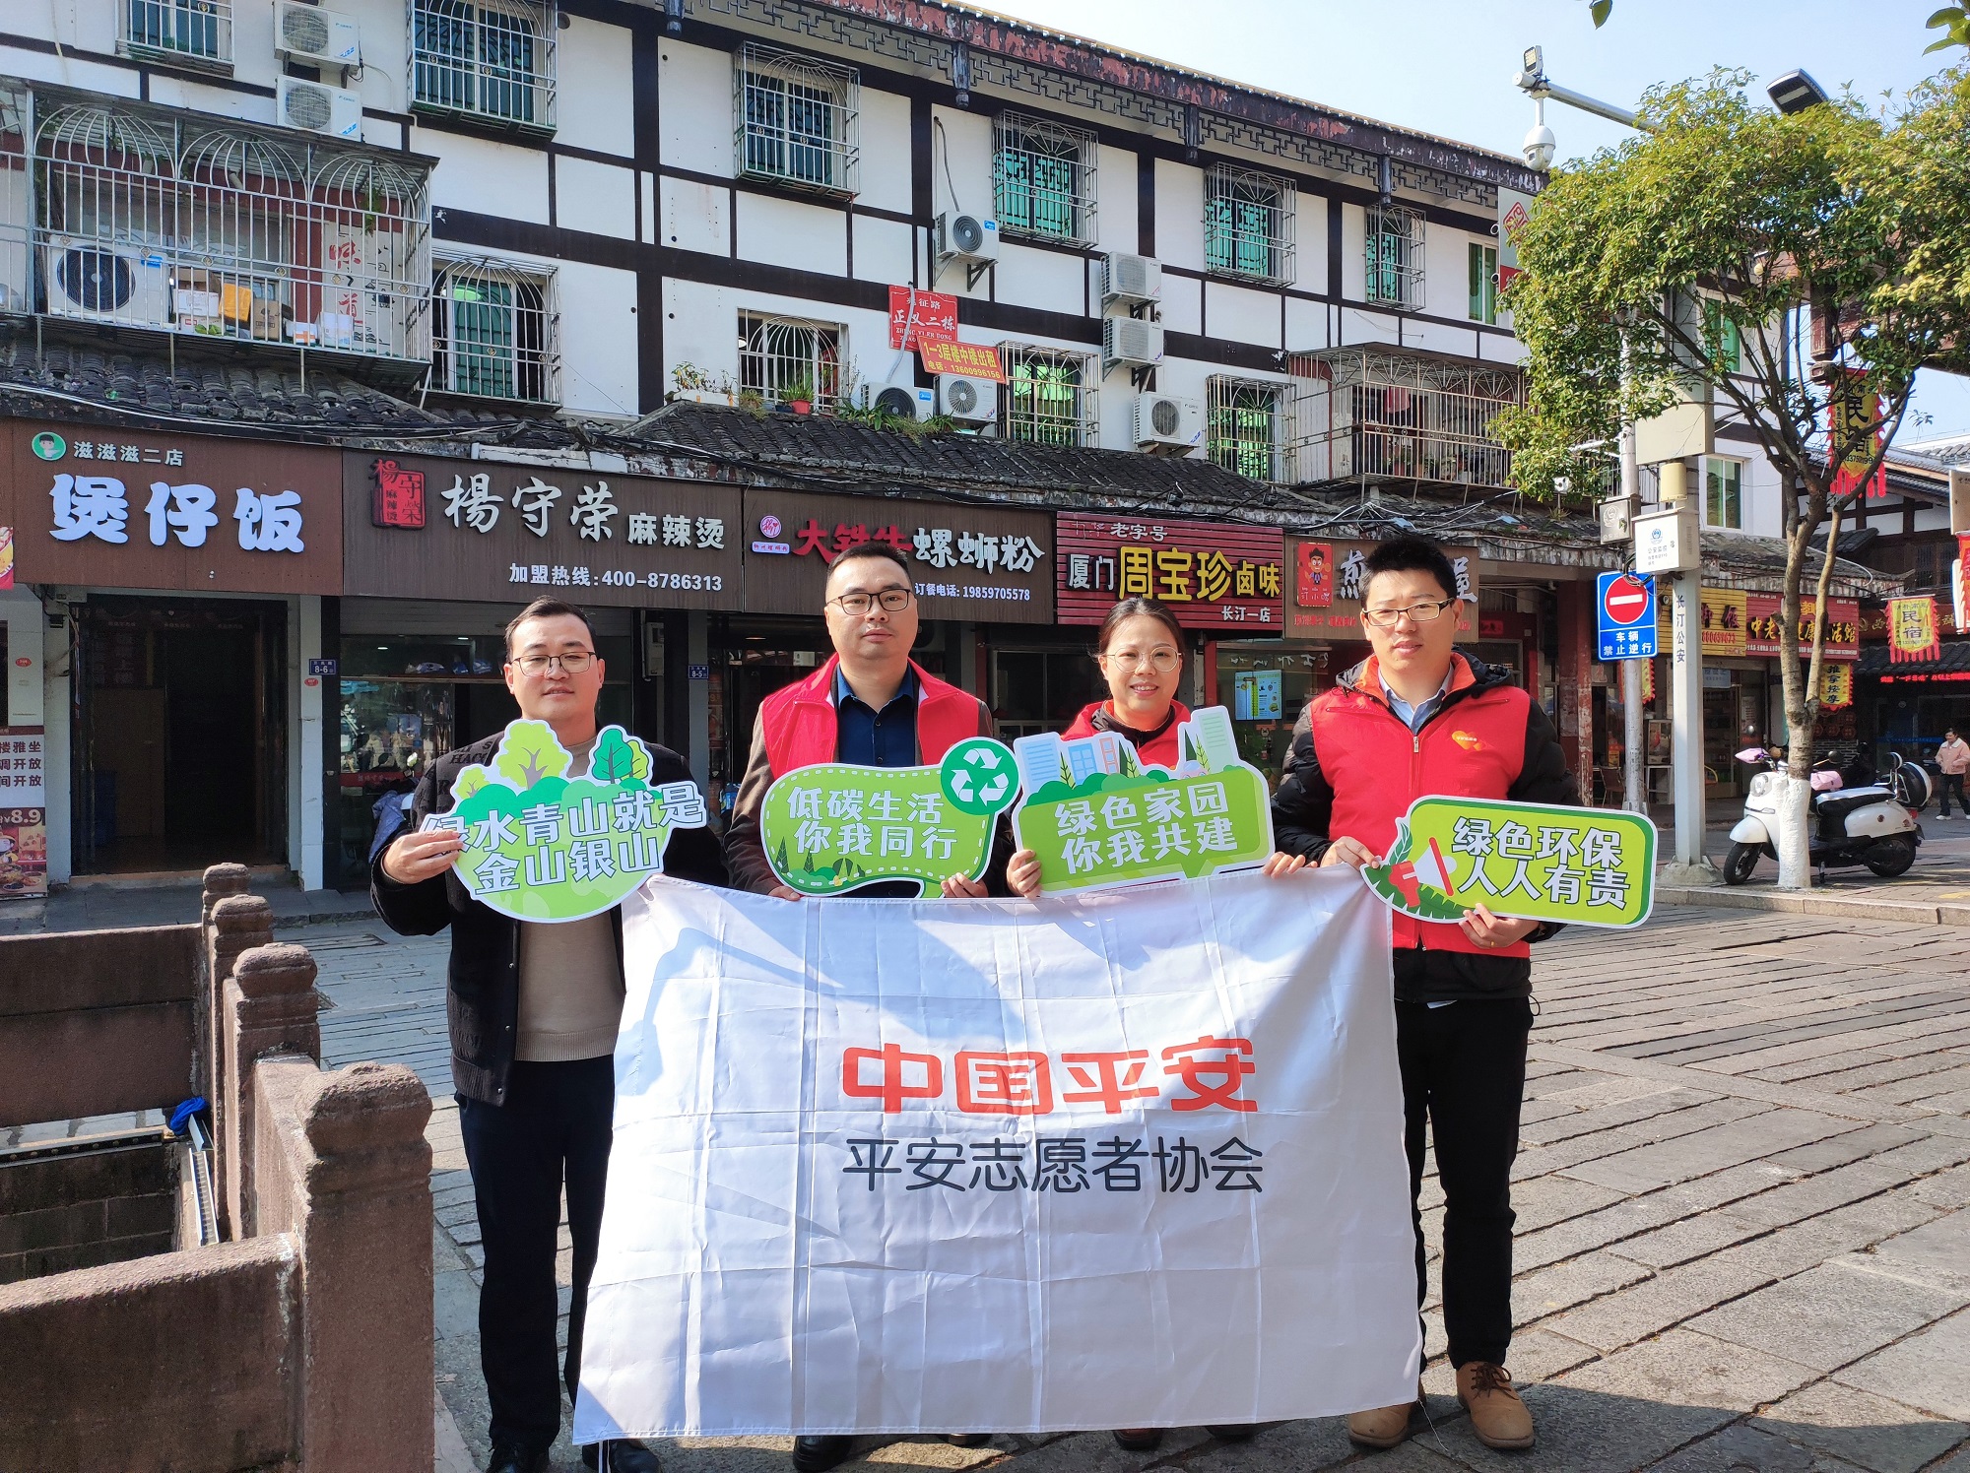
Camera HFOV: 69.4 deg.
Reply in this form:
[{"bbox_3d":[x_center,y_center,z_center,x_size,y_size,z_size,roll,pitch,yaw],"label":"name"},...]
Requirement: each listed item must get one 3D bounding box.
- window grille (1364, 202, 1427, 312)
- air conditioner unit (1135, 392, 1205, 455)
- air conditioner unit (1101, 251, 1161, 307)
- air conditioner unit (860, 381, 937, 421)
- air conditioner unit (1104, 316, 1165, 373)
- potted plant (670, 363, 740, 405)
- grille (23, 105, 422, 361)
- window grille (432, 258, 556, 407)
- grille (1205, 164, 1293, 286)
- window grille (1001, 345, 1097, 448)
[{"bbox_3d":[6.067,-7.069,21.023,0.918,1.413,0.320,0,0,-30],"label":"window grille"},{"bbox_3d":[2.379,-4.122,18.773,0.960,0.605,0.330,0,0,-30],"label":"air conditioner unit"},{"bbox_3d":[1.896,-5.946,18.505,0.794,0.530,0.290,0,0,-30],"label":"air conditioner unit"},{"bbox_3d":[-1.063,-3.895,17.188,0.849,0.580,0.310,0,0,-29],"label":"air conditioner unit"},{"bbox_3d":[1.971,-5.209,18.859,0.785,0.546,0.280,0,0,-29],"label":"air conditioner unit"},{"bbox_3d":[-3.110,-3.837,15.693,0.752,0.440,0.240,0,0,-30],"label":"potted plant"},{"bbox_3d":[-6.781,-4.314,12.934,3.040,1.807,1.600,0,0,-30],"label":"grille"},{"bbox_3d":[-5.229,-4.258,14.955,1.416,1.469,0.380,0,0,-29],"label":"window grille"},{"bbox_3d":[3.673,-7.032,19.652,1.387,1.426,0.320,0,0,-30],"label":"grille"},{"bbox_3d":[0.820,-4.257,18.356,1.394,1.411,0.320,0,0,-29],"label":"window grille"}]

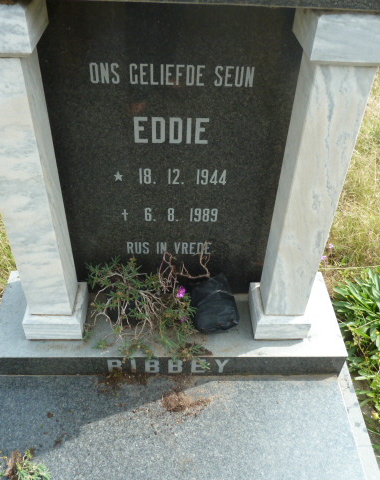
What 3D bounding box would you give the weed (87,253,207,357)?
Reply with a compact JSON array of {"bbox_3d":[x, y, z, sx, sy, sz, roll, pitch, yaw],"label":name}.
[{"bbox_3d":[-0.110,0.159,1.149,0.283,0.180,0.180,0,42,-3],"label":"weed"}]

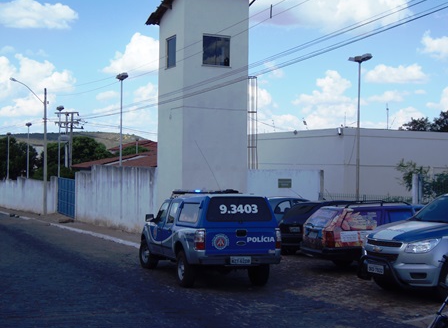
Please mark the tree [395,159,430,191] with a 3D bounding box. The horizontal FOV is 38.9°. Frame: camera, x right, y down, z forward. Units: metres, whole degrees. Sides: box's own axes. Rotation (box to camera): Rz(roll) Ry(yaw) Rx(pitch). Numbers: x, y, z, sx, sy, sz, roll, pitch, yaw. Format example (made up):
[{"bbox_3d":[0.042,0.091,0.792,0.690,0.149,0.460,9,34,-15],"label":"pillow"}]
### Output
[{"bbox_3d":[7.321,1.070,24.500,1.400,2.550,1.400,1,0,17],"label":"tree"}]

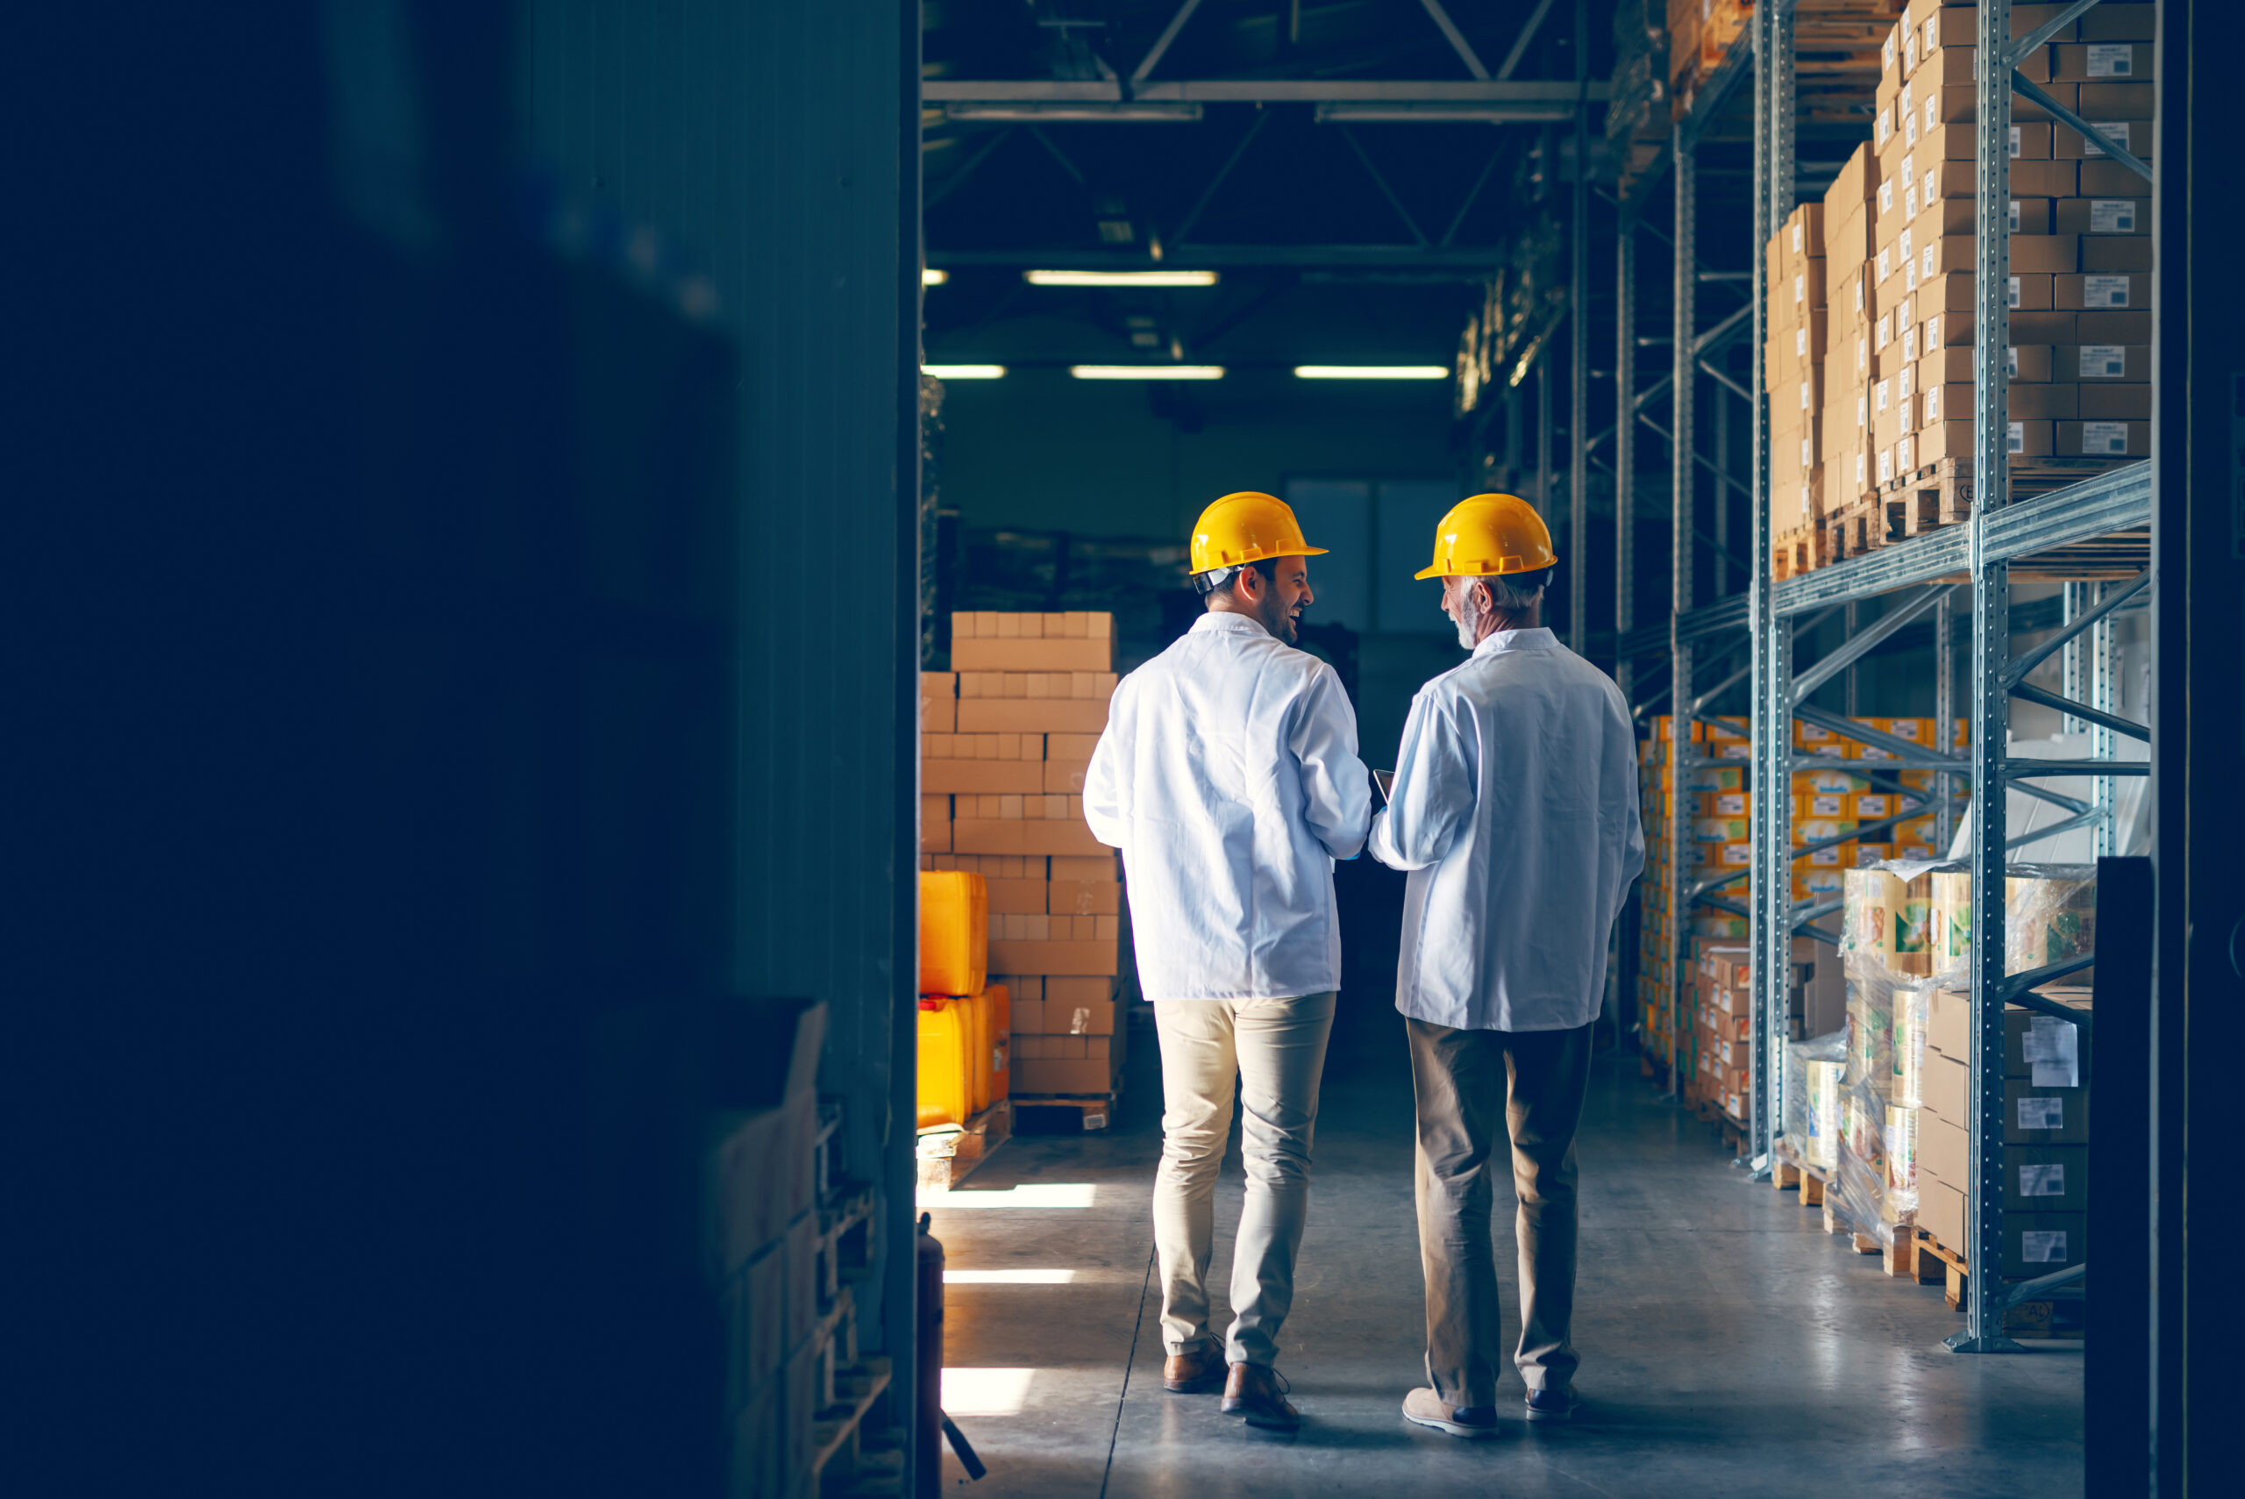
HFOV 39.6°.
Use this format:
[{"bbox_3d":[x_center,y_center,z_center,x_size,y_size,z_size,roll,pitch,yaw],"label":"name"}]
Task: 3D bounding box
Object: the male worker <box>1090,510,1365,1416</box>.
[{"bbox_3d":[0.217,0.402,6.430,0.590,1.860,0.550,0,0,14],"label":"male worker"}]

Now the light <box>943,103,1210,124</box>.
[{"bbox_3d":[-0.241,-3.160,15.500,1.280,0.095,0.130,0,0,2],"label":"light"}]

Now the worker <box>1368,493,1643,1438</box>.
[{"bbox_3d":[0.770,0.408,6.290,0.550,1.840,0.480,0,0,-13],"label":"worker"}]

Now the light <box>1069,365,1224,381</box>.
[{"bbox_3d":[0.200,-3.072,25.400,1.280,0.095,0.130,0,0,2],"label":"light"}]

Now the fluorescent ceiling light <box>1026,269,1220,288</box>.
[{"bbox_3d":[0.000,-3.096,20.500,1.280,0.095,0.130,0,0,2],"label":"fluorescent ceiling light"}]

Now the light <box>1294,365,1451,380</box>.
[{"bbox_3d":[2.039,-3.066,25.350,1.280,0.095,0.130,0,0,2],"label":"light"}]

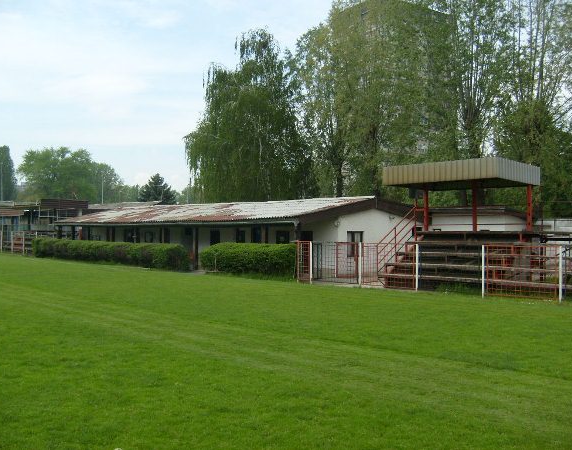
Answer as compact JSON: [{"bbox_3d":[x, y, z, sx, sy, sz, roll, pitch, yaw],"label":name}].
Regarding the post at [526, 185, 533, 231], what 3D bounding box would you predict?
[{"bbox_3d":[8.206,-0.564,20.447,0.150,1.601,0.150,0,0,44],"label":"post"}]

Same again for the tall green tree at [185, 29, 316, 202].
[{"bbox_3d":[-2.692,-6.261,46.000,10.008,16.821,9.508,0,0,0],"label":"tall green tree"}]

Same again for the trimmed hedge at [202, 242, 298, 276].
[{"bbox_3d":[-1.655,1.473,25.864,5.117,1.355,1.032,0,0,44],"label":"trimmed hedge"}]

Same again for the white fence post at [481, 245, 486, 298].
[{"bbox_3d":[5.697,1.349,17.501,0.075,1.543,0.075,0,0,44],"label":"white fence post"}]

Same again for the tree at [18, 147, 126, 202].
[{"bbox_3d":[-32.375,-4.801,92.000,16.377,13.902,14.739,0,0,0],"label":"tree"}]

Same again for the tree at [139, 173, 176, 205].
[{"bbox_3d":[-15.885,-2.108,75.000,5.167,8.516,5.167,0,0,0],"label":"tree"}]

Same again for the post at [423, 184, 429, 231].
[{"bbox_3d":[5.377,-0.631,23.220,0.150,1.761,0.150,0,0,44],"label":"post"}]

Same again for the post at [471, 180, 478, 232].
[{"bbox_3d":[6.787,-0.648,21.844,0.150,1.836,0.150,0,0,44],"label":"post"}]

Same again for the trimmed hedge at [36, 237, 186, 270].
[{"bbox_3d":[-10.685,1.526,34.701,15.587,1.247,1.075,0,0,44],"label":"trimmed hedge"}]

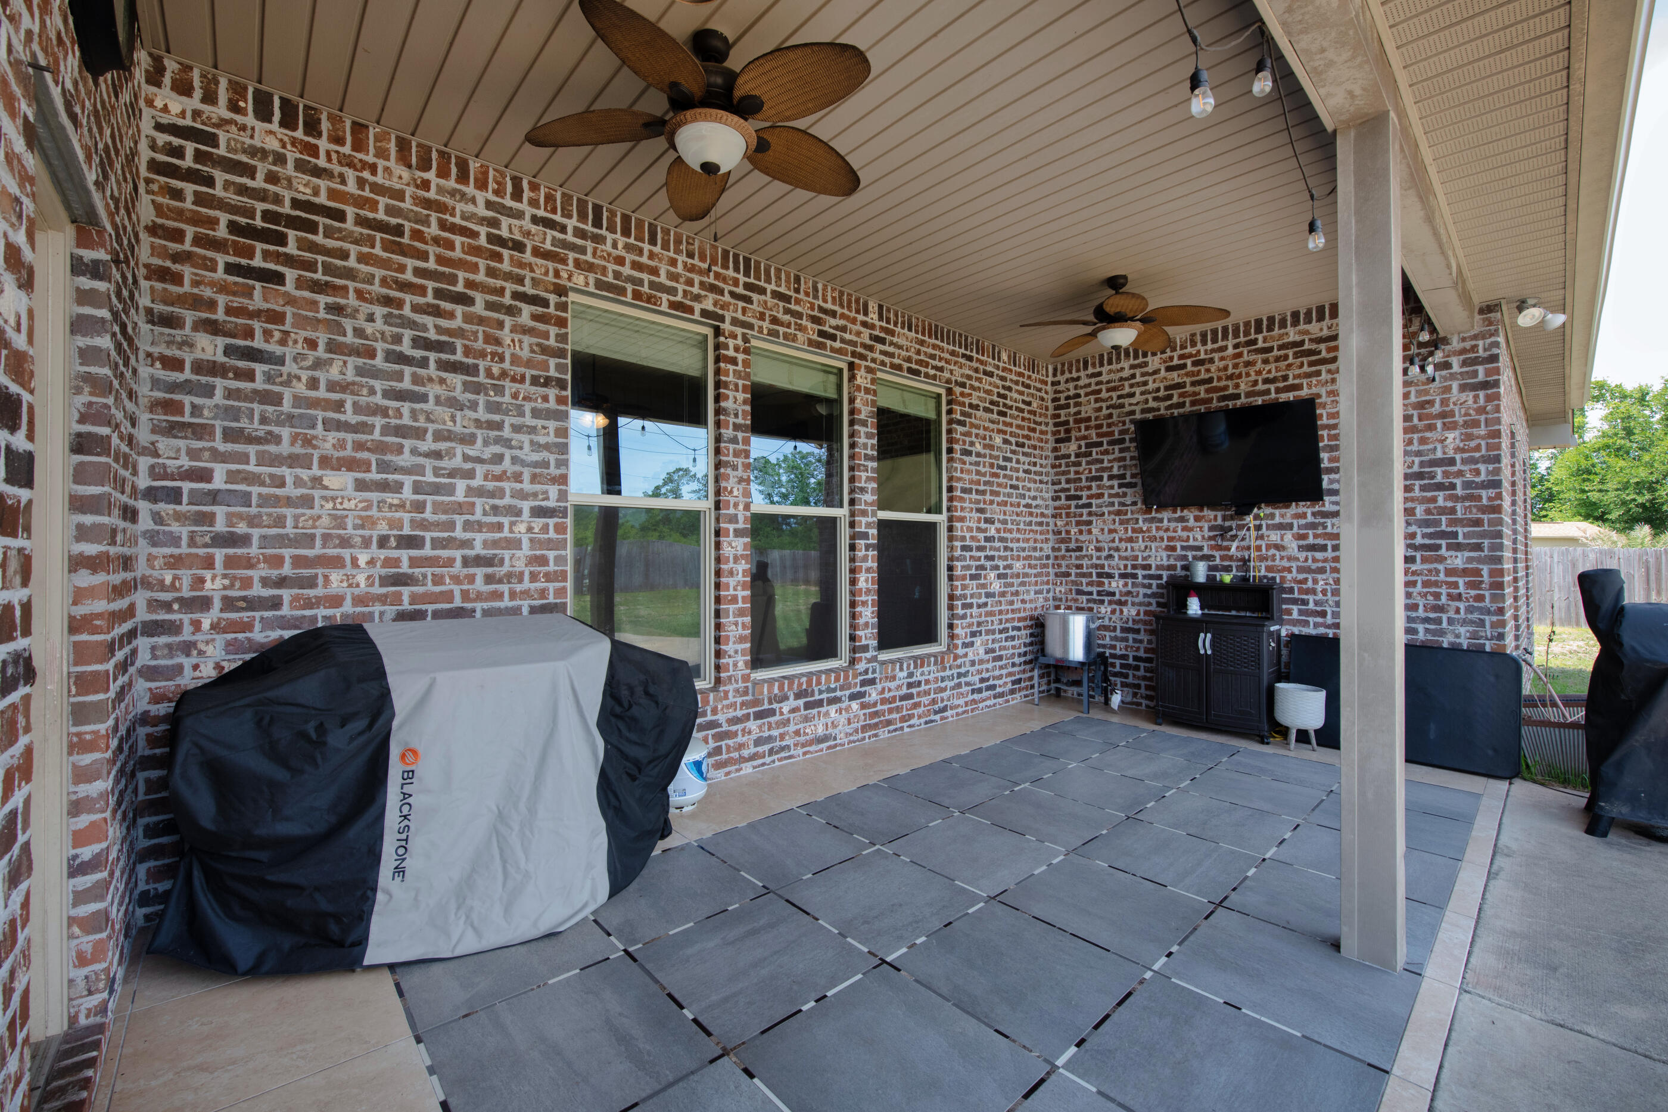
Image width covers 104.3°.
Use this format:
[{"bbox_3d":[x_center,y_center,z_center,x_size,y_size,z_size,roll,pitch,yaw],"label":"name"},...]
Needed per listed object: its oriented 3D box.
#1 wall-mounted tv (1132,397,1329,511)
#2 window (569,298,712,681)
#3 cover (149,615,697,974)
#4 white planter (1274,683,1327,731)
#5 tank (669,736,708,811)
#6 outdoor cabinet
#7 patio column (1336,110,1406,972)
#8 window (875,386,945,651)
[{"bbox_3d":[3.018,-0.759,5.029,0.070,0.729,1.265,-22,15,-36],"label":"wall-mounted tv"},{"bbox_3d":[-1.113,-0.311,3.769,0.905,2.212,0.090,0,-1,-41],"label":"window"},{"bbox_3d":[-1.397,0.817,2.555,1.800,1.085,0.820,0,-1,-41],"label":"cover"},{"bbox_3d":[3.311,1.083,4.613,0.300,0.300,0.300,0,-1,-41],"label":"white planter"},{"bbox_3d":[-0.849,1.138,3.555,0.310,0.457,0.310,0,-1,-41],"label":"tank"},{"bbox_3d":[3.031,0.798,5.086,0.455,1.145,0.820,0,-1,-41],"label":"outdoor cabinet"},{"bbox_3d":[1.834,-0.054,2.216,0.158,2.815,0.146,0,-1,-41],"label":"patio column"},{"bbox_3d":[0.592,-0.302,5.263,0.906,2.212,0.090,0,-1,-41],"label":"window"}]

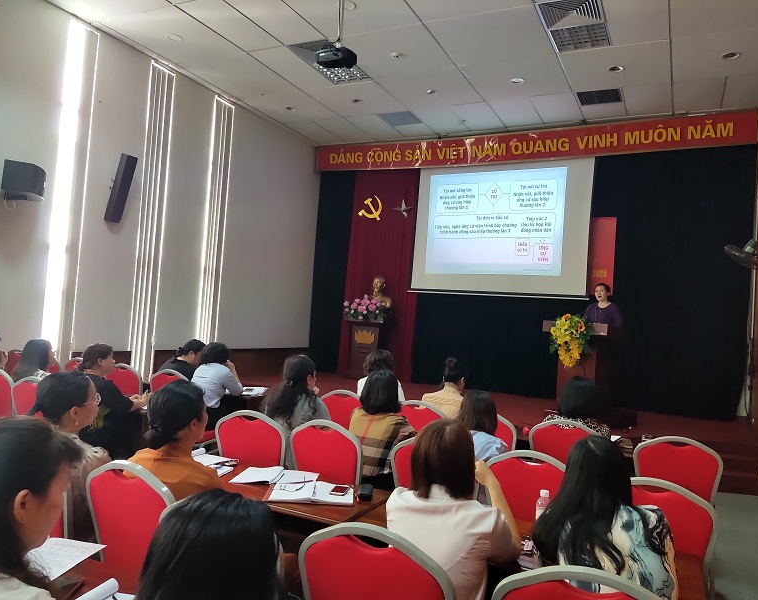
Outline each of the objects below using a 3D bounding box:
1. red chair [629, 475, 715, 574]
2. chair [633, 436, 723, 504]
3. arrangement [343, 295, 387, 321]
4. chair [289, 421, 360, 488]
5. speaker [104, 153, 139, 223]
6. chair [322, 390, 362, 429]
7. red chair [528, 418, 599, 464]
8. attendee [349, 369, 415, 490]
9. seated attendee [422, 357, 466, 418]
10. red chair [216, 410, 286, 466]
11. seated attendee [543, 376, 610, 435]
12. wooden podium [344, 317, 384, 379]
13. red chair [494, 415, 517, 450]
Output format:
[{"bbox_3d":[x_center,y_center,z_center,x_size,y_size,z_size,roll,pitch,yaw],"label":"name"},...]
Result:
[{"bbox_3d":[1.188,1.195,2.536,0.465,0.930,0.570,3,-2,27],"label":"red chair"},{"bbox_3d":[1.839,1.283,3.625,0.460,0.930,0.570,4,-2,27],"label":"chair"},{"bbox_3d":[-0.230,0.117,9.393,0.690,0.380,0.350,4,-2,27],"label":"arrangement"},{"bbox_3d":[-0.194,1.118,3.302,0.465,0.930,0.570,3,-2,28],"label":"chair"},{"bbox_3d":[-3.132,-1.349,7.025,0.115,0.830,0.145,19,5,25],"label":"speaker"},{"bbox_3d":[-0.200,1.157,4.627,0.460,0.930,0.570,4,-2,27],"label":"chair"},{"bbox_3d":[1.281,1.249,3.950,0.460,0.930,0.570,4,-2,27],"label":"red chair"},{"bbox_3d":[0.001,0.970,3.231,0.460,1.170,0.620,3,-2,27],"label":"attendee"},{"bbox_3d":[0.514,1.057,4.508,0.480,1.230,0.750,3,-2,27],"label":"seated attendee"},{"bbox_3d":[-0.646,1.089,3.438,0.465,0.930,0.570,3,-2,23],"label":"red chair"},{"bbox_3d":[1.305,1.087,3.850,0.480,1.160,0.650,3,-2,27],"label":"seated attendee"},{"bbox_3d":[-0.157,0.846,9.948,0.660,1.010,0.480,3,-2,27],"label":"wooden podium"},{"bbox_3d":[0.805,1.219,4.154,0.460,0.930,0.570,4,-2,27],"label":"red chair"}]

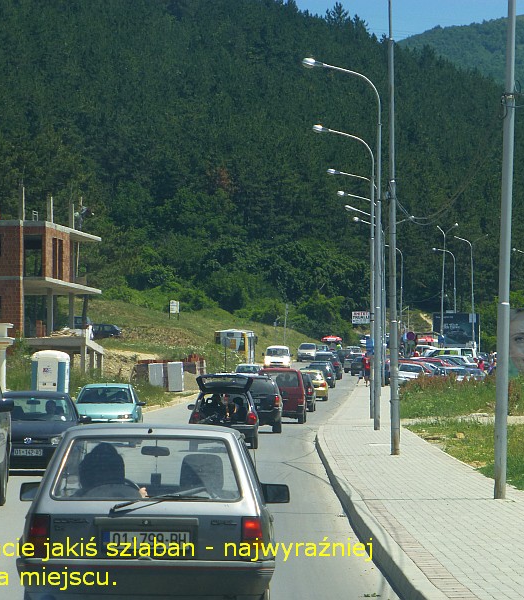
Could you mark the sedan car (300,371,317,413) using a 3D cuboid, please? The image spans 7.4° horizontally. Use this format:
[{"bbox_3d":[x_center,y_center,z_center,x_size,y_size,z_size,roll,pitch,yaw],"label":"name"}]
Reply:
[{"bbox_3d":[1.320,3.750,164.500,1.710,1.500,4.250,0,-1,2],"label":"sedan car"}]

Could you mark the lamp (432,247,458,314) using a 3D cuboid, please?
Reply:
[{"bbox_3d":[17.230,0.090,384.000,2.200,10.100,0.320,0,-1,12],"label":"lamp"}]

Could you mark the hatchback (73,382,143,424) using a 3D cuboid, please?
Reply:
[{"bbox_3d":[-3.950,2.870,103.000,1.660,1.480,3.850,0,-1,1],"label":"hatchback"}]

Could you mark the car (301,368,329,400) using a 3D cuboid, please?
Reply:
[{"bbox_3d":[2.330,4.070,194.000,1.710,1.460,4.050,0,-1,2],"label":"car"}]

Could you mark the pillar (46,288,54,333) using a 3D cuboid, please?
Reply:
[{"bbox_3d":[-11.803,0.781,227.000,0.300,2.900,0.340,0,-1,4],"label":"pillar"}]

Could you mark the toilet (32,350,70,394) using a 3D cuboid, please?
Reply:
[{"bbox_3d":[-6.850,2.780,132.000,1.130,2.300,1.150,0,-1,3],"label":"toilet"}]

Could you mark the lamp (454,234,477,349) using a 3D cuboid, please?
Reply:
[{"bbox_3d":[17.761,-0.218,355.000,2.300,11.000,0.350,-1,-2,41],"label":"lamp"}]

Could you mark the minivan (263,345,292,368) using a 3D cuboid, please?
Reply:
[{"bbox_3d":[1.170,4.120,279.300,1.840,1.950,4.750,0,-1,3],"label":"minivan"}]

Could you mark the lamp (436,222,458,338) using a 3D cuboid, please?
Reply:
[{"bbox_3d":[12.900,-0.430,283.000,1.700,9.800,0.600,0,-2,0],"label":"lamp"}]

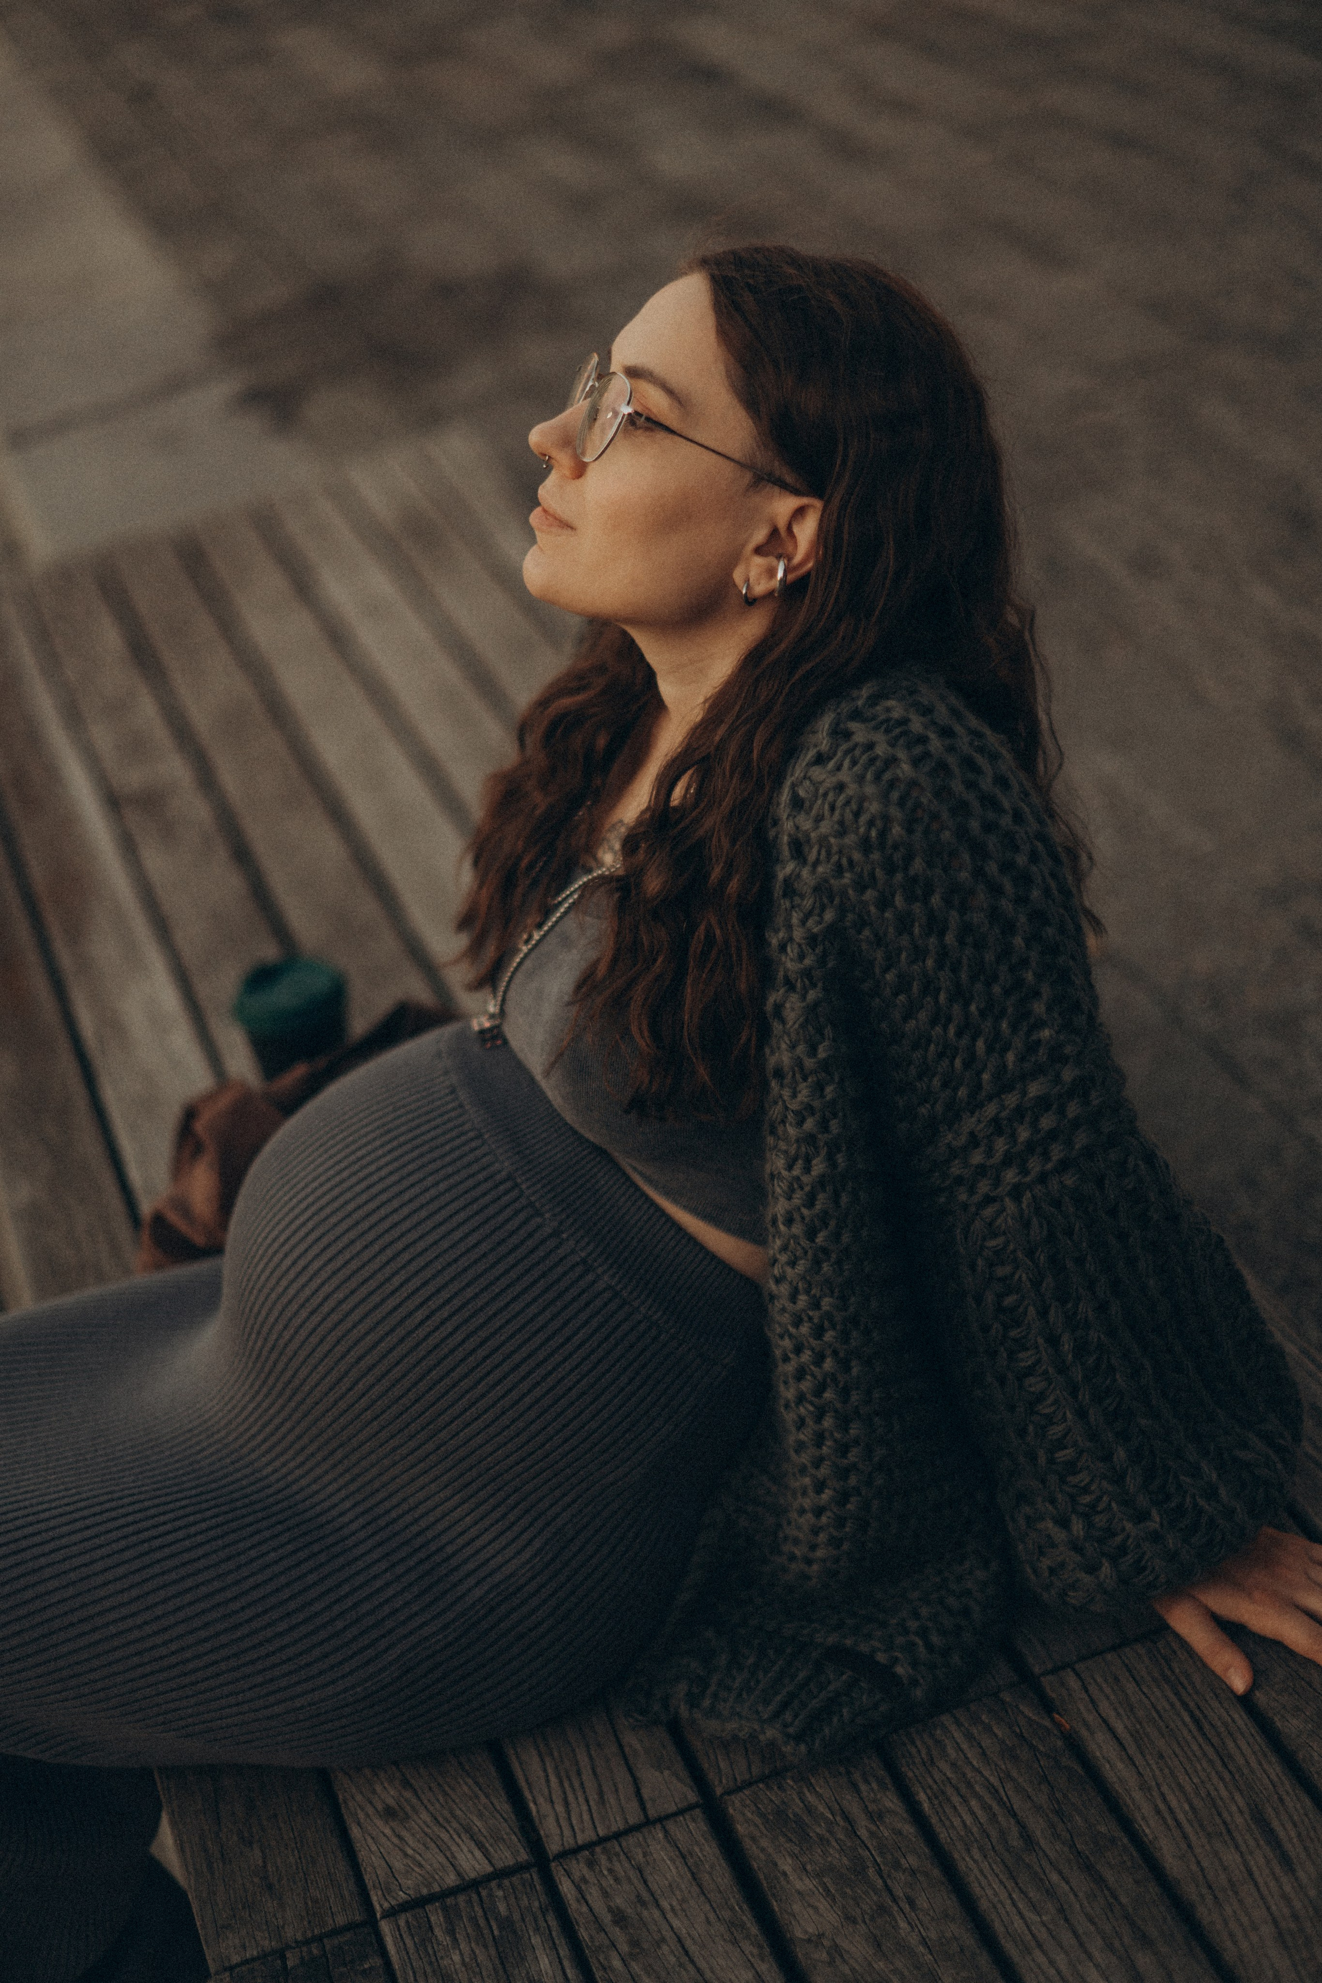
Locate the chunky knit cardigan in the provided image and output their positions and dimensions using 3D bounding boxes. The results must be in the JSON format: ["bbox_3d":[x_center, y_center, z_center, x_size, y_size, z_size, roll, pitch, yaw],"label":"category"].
[{"bbox_3d":[0.077,0.013,1.658,0.418,0.615,0.585,-12,32,-16],"label":"chunky knit cardigan"}]

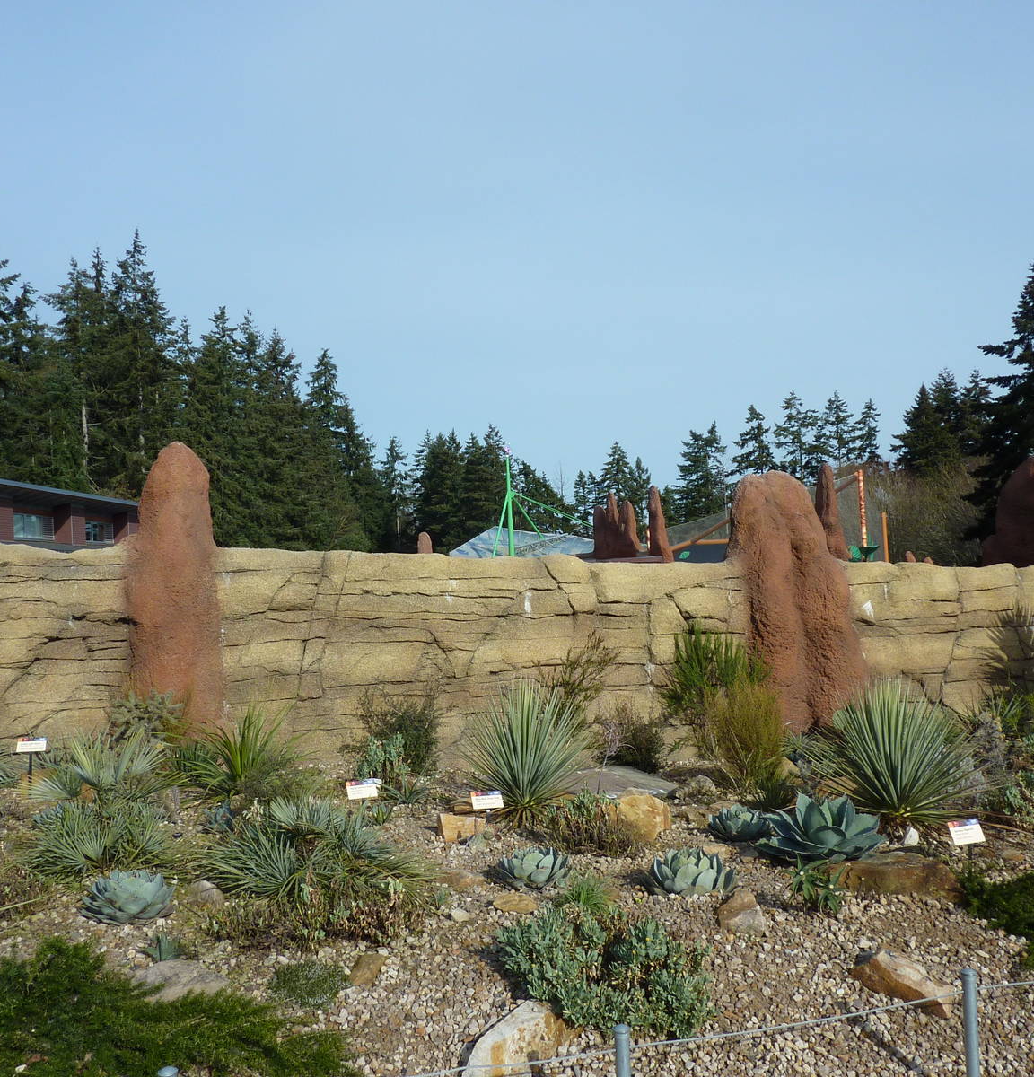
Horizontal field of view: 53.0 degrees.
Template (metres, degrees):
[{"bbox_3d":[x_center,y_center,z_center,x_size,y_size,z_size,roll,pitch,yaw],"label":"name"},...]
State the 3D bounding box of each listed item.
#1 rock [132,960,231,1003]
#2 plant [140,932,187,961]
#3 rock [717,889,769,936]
[{"bbox_3d":[-1.047,1.378,3.220,0.295,0.090,0.210,-3,-2,0],"label":"rock"},{"bbox_3d":[-1.278,1.475,3.750,0.165,0.110,0.150,-2,-1,0],"label":"plant"},{"bbox_3d":[0.865,1.432,3.970,0.190,0.150,0.160,-2,-2,0],"label":"rock"}]

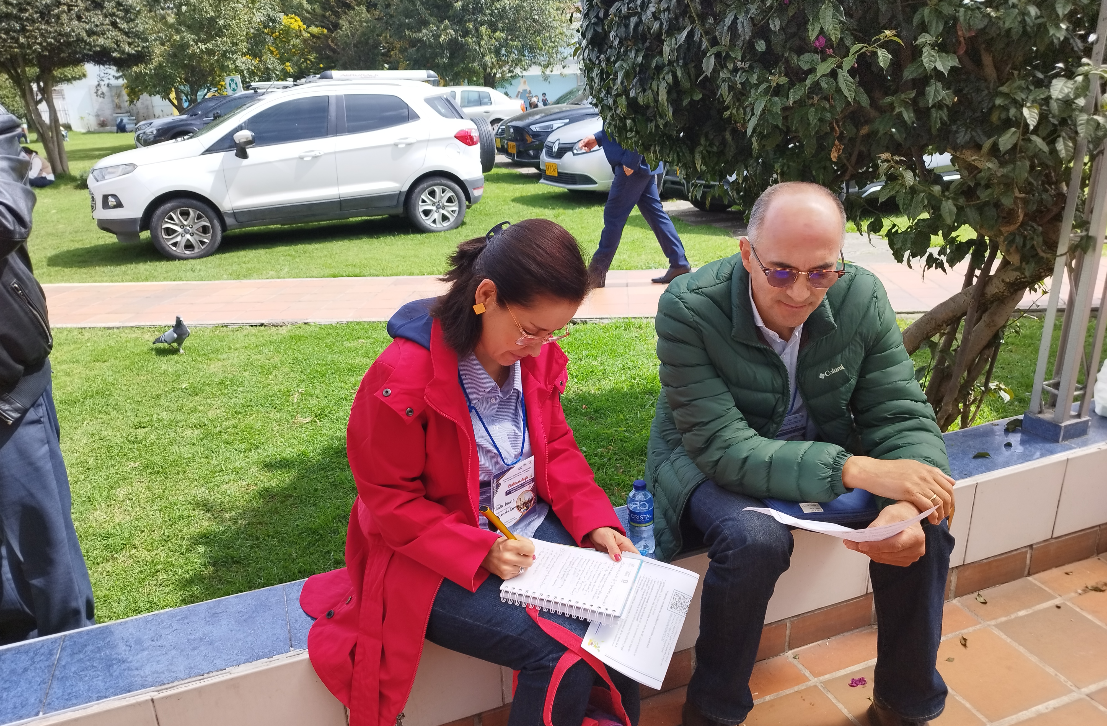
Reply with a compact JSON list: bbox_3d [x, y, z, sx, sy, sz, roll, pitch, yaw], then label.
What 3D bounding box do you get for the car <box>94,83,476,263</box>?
[{"bbox_3d":[-2.752,-2.236,8.539,4.170,1.680,1.800,-10,21,-20],"label":"car"}]

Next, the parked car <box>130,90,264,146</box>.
[{"bbox_3d":[-7.812,-5.741,18.656,4.350,1.660,1.820,-17,25,-36],"label":"parked car"}]

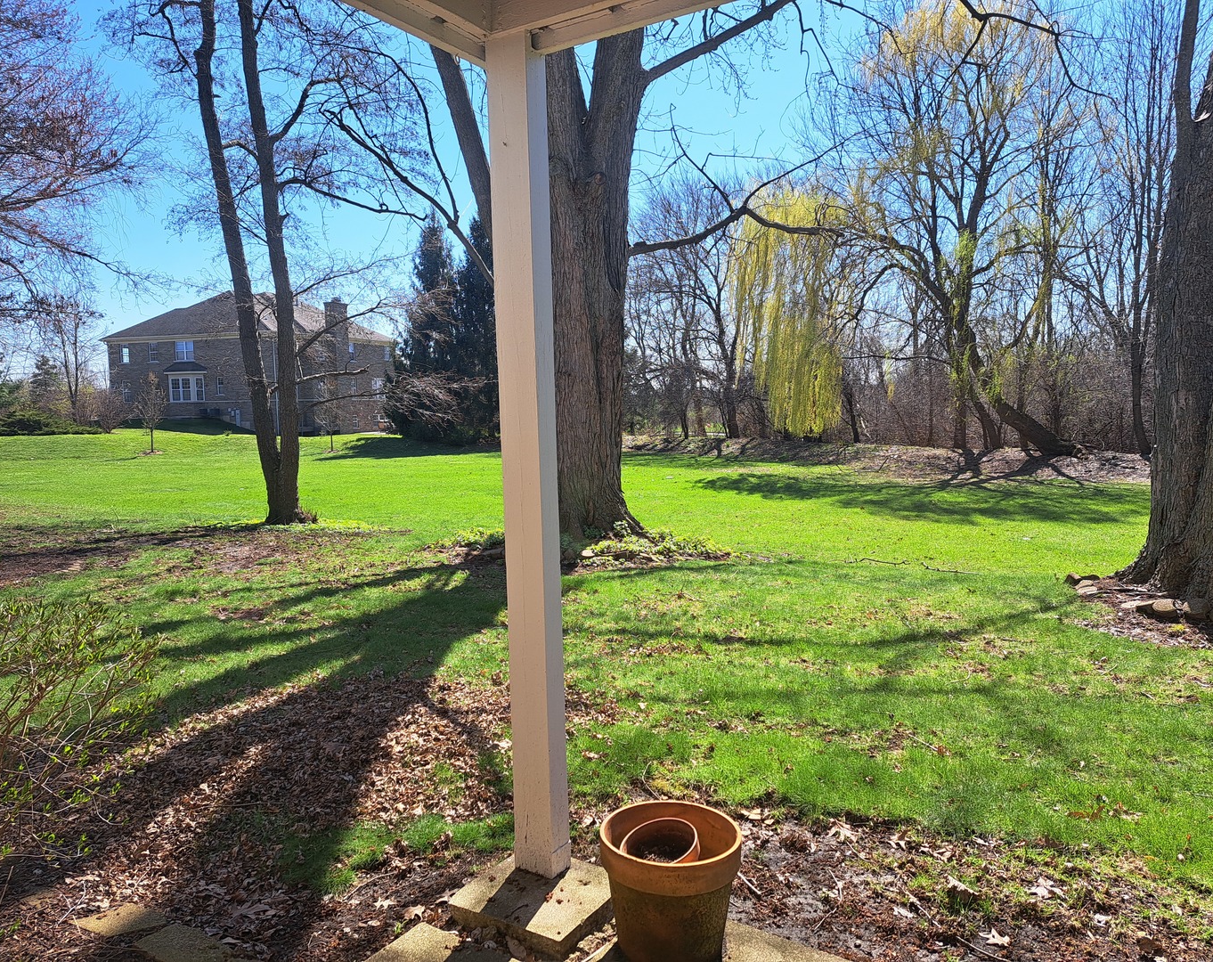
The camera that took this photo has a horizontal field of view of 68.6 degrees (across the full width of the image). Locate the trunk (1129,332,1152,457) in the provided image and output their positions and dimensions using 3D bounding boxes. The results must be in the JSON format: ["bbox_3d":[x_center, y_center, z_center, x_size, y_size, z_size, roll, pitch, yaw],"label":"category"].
[{"bbox_3d":[11.001,-1.784,18.300,0.450,2.650,0.420,2,6,31],"label":"trunk"}]

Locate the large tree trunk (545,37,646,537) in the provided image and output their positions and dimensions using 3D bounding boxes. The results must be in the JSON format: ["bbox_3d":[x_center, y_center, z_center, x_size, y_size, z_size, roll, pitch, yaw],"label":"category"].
[{"bbox_3d":[-0.212,-2.023,9.650,1.150,5.350,1.100,-2,5,-2],"label":"large tree trunk"}]

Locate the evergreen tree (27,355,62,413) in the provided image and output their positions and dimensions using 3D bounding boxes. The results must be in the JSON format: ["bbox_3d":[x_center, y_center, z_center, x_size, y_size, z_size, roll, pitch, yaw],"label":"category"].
[{"bbox_3d":[-44.208,-7.454,70.000,2.600,4.900,2.600,-5,6,-32],"label":"evergreen tree"}]

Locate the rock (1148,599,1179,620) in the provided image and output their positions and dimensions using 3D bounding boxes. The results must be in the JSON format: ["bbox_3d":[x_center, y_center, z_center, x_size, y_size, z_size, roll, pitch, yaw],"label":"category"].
[{"bbox_3d":[3.861,0.883,6.160,0.180,0.105,0.180,2,6,32],"label":"rock"}]

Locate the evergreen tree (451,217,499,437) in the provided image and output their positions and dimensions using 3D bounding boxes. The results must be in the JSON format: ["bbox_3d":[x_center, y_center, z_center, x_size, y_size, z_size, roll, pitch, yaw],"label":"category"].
[{"bbox_3d":[-6.608,-7.904,46.000,3.400,11.400,3.400,-2,5,-8],"label":"evergreen tree"}]

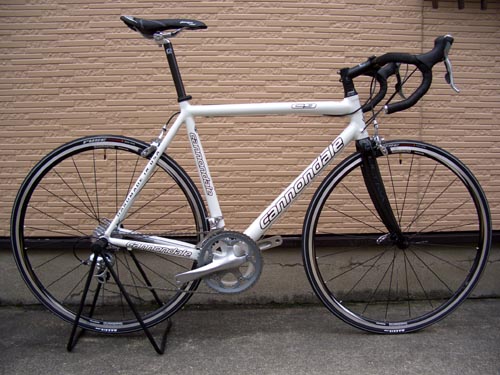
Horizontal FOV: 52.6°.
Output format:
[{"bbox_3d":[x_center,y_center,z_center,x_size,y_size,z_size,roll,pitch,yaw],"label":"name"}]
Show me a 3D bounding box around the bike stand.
[{"bbox_3d":[-0.441,0.344,1.715,0.325,0.360,0.235,0,9,-1],"label":"bike stand"}]

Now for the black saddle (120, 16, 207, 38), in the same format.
[{"bbox_3d":[-0.273,-0.506,1.600,0.275,0.066,0.140,0,9,-1],"label":"black saddle"}]

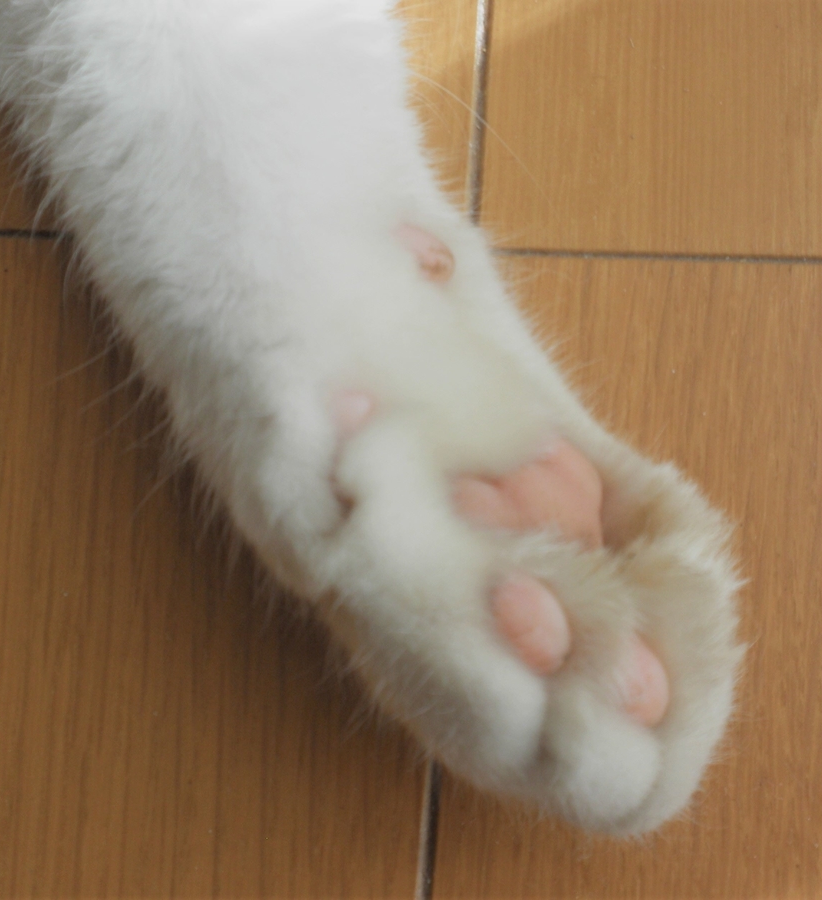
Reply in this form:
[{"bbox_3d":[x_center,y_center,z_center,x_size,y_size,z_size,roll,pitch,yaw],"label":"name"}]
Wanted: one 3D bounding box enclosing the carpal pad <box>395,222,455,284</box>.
[{"bbox_3d":[0.002,-0.024,0.158,0.005,0.005,0.009,-41,80,-3],"label":"carpal pad"}]

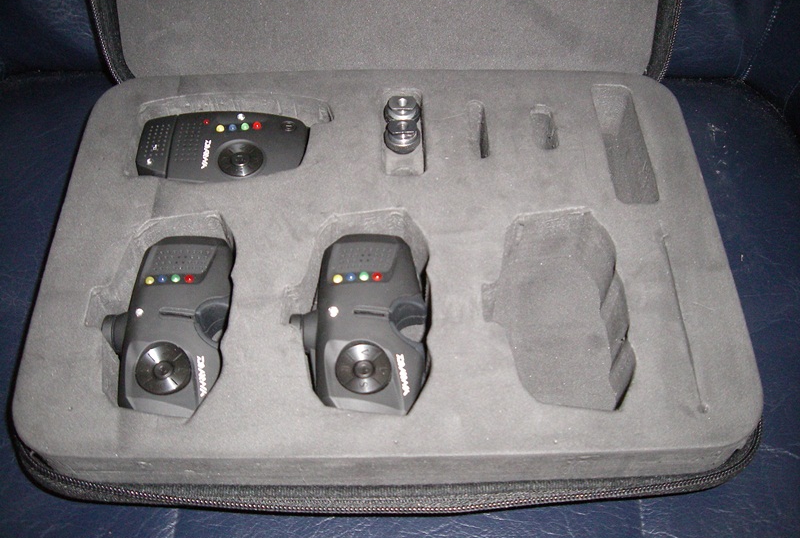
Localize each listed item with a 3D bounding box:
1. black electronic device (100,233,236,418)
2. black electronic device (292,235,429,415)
[{"bbox_3d":[-0.134,0.037,0.497,0.074,0.038,0.115,0,58,0],"label":"black electronic device"},{"bbox_3d":[-0.023,0.037,0.497,0.074,0.038,0.115,0,58,0],"label":"black electronic device"}]

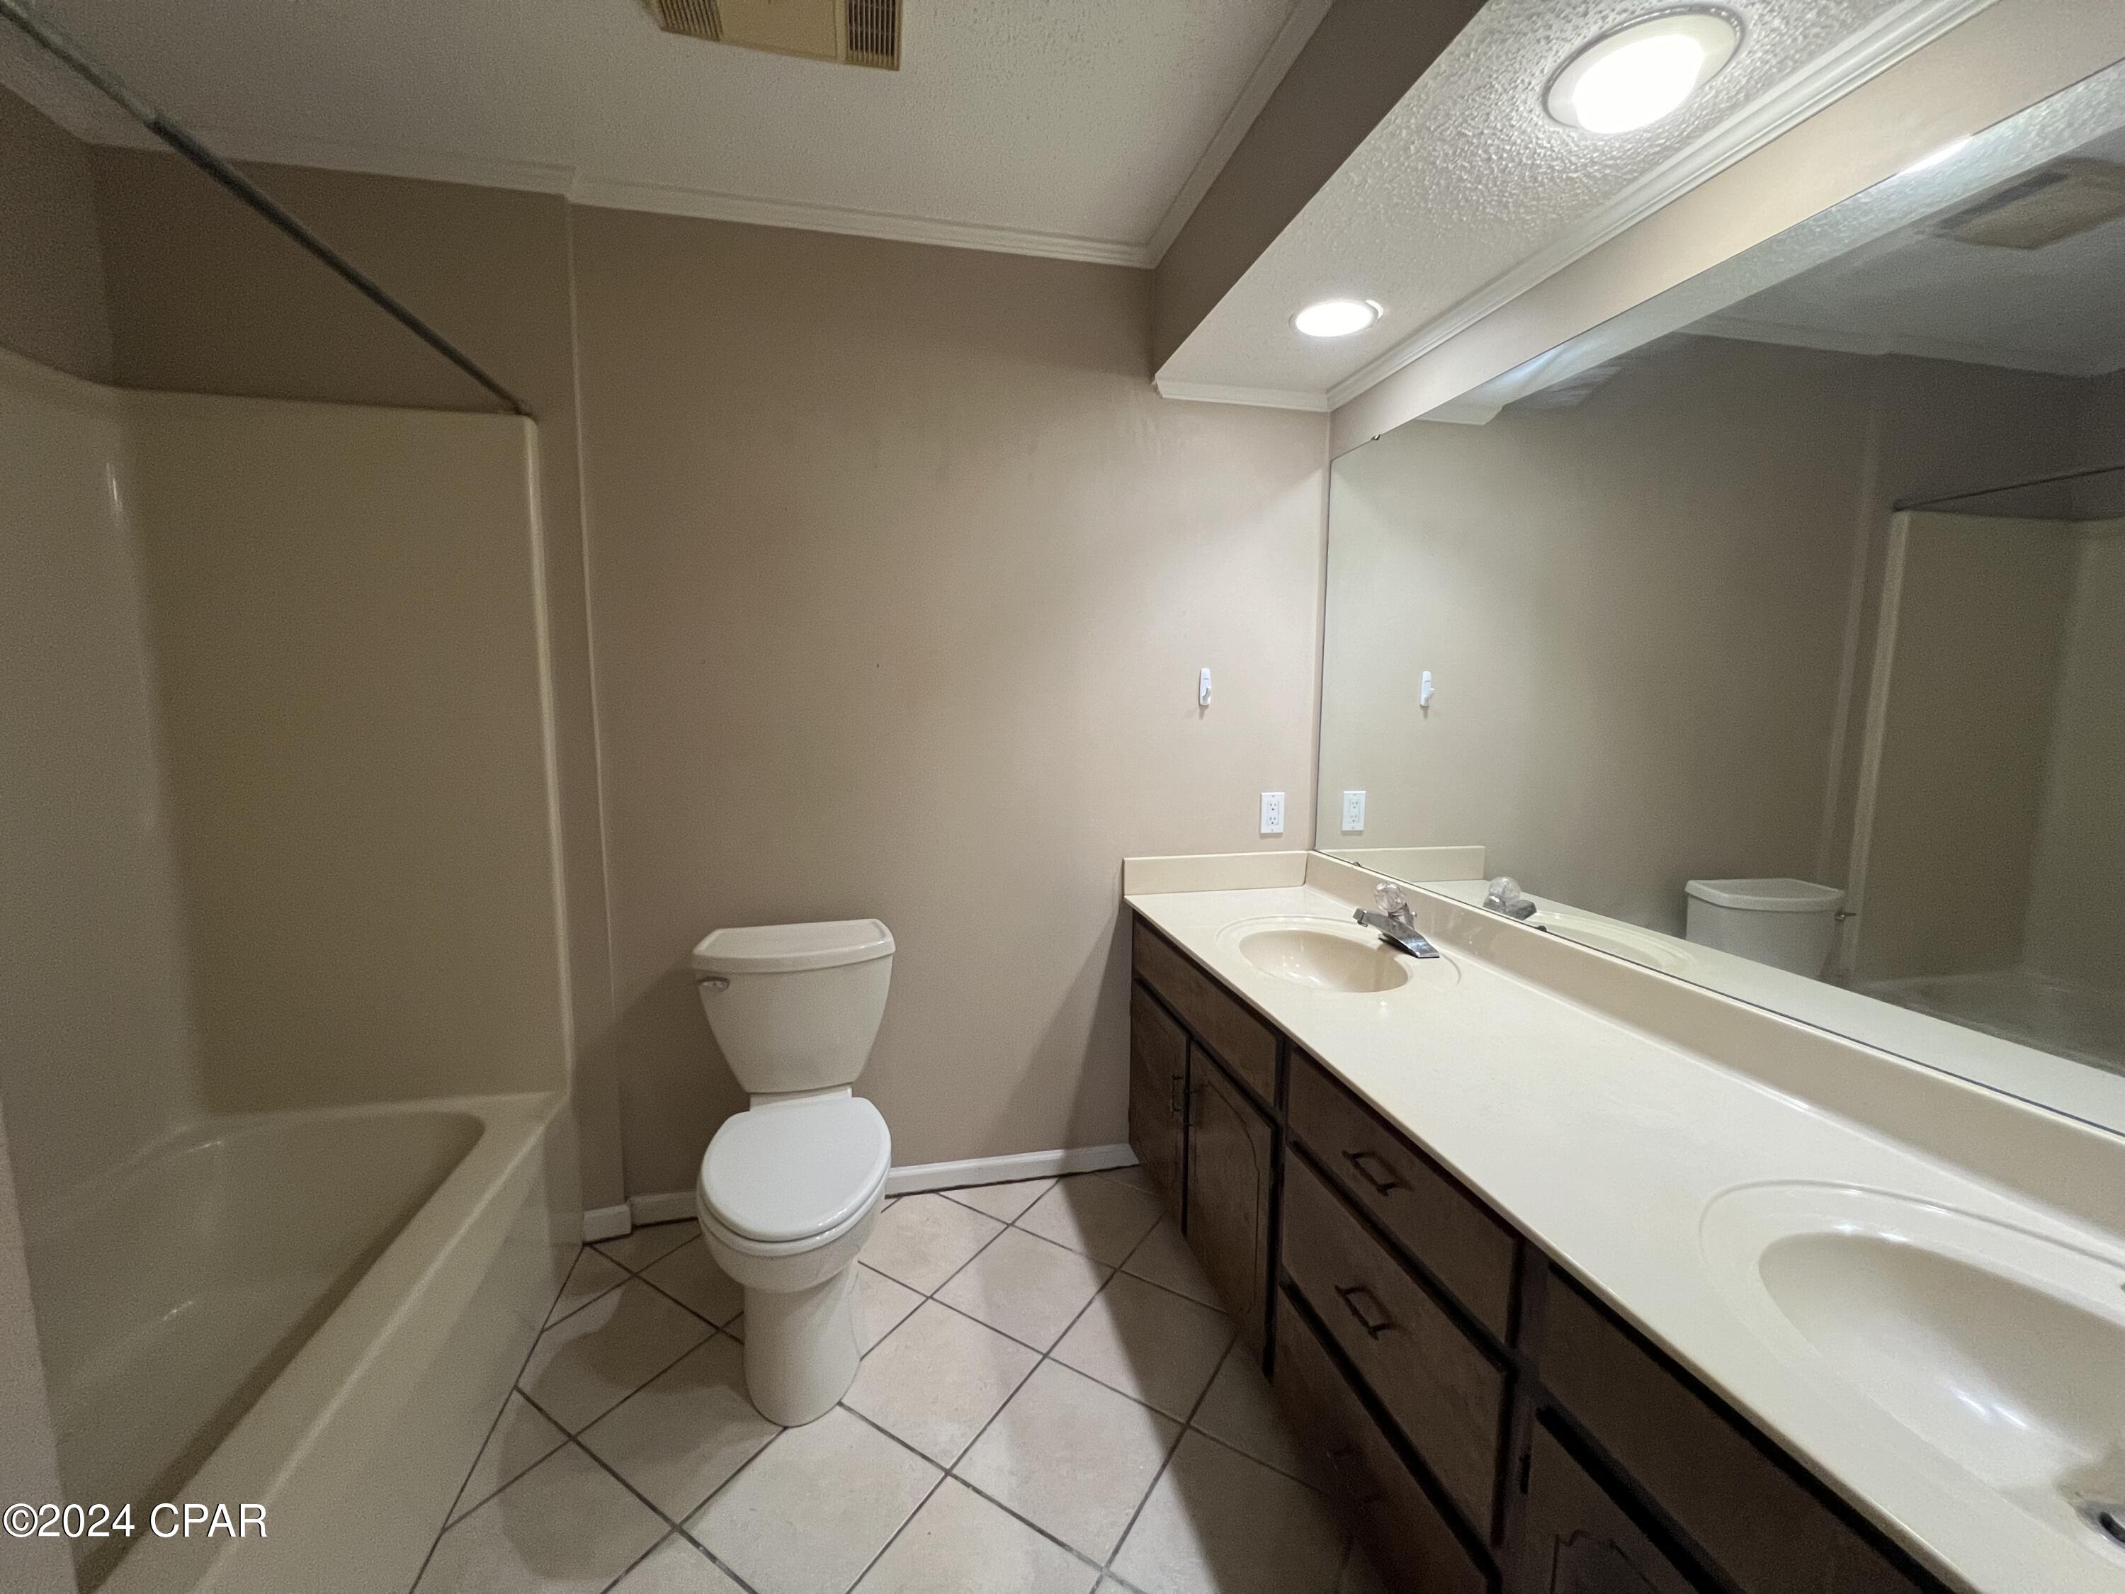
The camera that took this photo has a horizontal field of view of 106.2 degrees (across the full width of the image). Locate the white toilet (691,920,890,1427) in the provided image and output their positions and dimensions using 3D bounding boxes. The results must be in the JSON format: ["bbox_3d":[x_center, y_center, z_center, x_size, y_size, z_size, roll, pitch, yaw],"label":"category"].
[{"bbox_3d":[-0.574,0.744,1.715,0.445,0.765,0.690,-1,7,-13],"label":"white toilet"}]

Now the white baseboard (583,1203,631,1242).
[{"bbox_3d":[-1.127,1.053,1.978,0.109,0.083,0.020,-2,7,-13],"label":"white baseboard"}]

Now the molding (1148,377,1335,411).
[{"bbox_3d":[0.479,-1.048,2.084,0.500,0.040,0.030,-1,7,-13],"label":"molding"}]

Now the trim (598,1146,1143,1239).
[{"bbox_3d":[-0.428,1.040,2.154,1.330,0.072,0.016,-1,7,-13],"label":"trim"}]

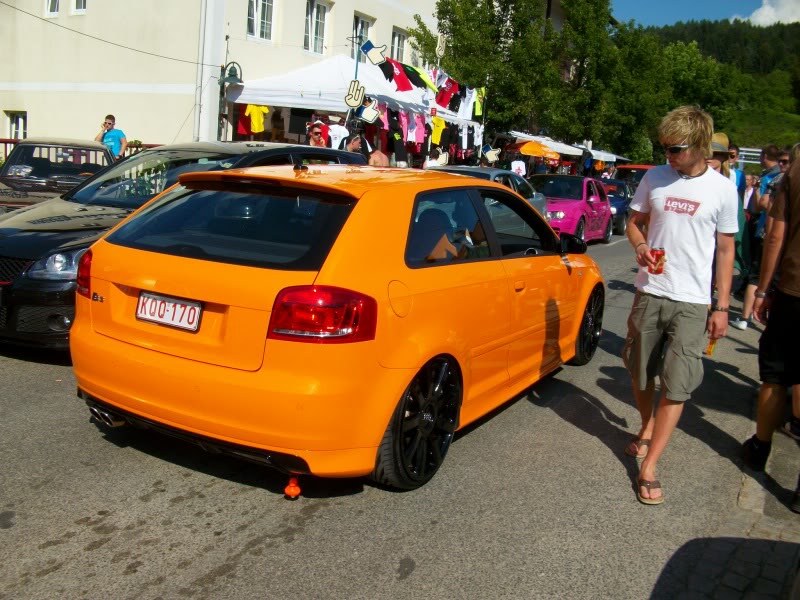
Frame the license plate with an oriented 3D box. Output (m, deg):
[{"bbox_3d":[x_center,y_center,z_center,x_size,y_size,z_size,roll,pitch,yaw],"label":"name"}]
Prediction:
[{"bbox_3d":[-0.960,0.047,3.260,0.345,0.115,0.020,10,1,29],"label":"license plate"}]

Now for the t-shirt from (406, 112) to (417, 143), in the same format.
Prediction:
[{"bbox_3d":[0.249,-3.732,17.000,0.130,0.660,0.500,11,13,28],"label":"t-shirt"}]

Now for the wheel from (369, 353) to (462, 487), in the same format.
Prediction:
[{"bbox_3d":[0.042,0.520,3.645,0.235,0.650,0.650,10,13,29],"label":"wheel"}]

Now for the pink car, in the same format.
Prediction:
[{"bbox_3d":[3.360,-1.925,16.630,1.770,1.410,4.200,9,11,26],"label":"pink car"}]

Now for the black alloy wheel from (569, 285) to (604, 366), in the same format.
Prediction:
[{"bbox_3d":[1.322,0.152,5.852,0.235,0.650,0.650,10,13,29],"label":"black alloy wheel"}]

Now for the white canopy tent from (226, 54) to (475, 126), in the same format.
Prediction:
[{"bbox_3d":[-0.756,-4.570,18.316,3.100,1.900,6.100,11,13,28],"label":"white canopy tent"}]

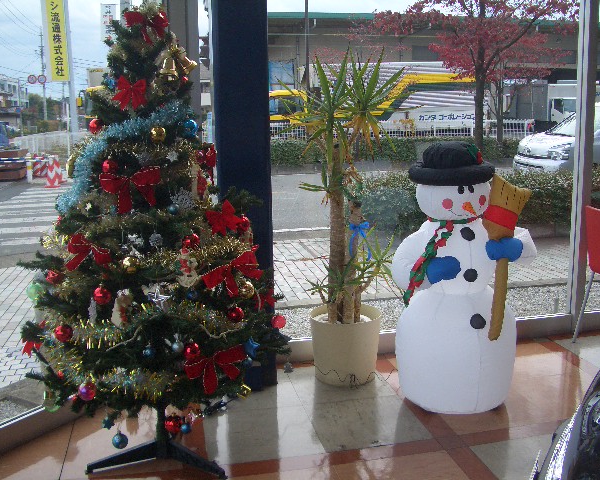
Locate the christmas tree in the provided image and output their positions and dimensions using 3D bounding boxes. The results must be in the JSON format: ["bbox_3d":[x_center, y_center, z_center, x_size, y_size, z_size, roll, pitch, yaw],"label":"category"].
[{"bbox_3d":[-0.535,-0.020,2.350,0.980,1.730,0.950,-3,10,-11],"label":"christmas tree"}]

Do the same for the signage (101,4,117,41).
[{"bbox_3d":[-6.057,-6.859,20.500,0.480,1.150,0.120,-3,10,-12],"label":"signage"}]

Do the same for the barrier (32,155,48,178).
[{"bbox_3d":[-6.649,-1.885,16.600,0.460,0.610,0.280,-3,10,-12],"label":"barrier"}]

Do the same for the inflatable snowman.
[{"bbox_3d":[0.730,0.138,2.900,0.650,1.170,0.580,-2,10,-6],"label":"inflatable snowman"}]

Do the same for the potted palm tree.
[{"bbox_3d":[0.222,-0.085,3.120,0.600,1.560,0.560,-1,10,0],"label":"potted palm tree"}]

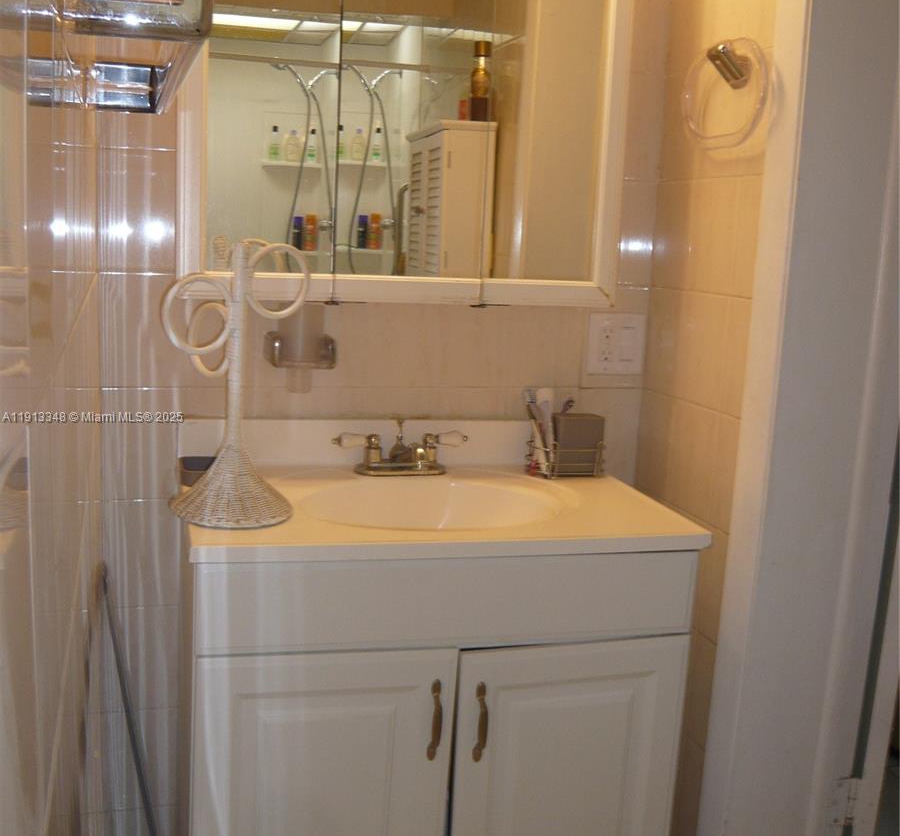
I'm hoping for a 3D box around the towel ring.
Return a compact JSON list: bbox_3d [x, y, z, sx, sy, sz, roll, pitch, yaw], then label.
[{"bbox_3d":[0.446,-0.518,1.555,0.062,0.159,0.210,0,10,-14],"label":"towel ring"}]

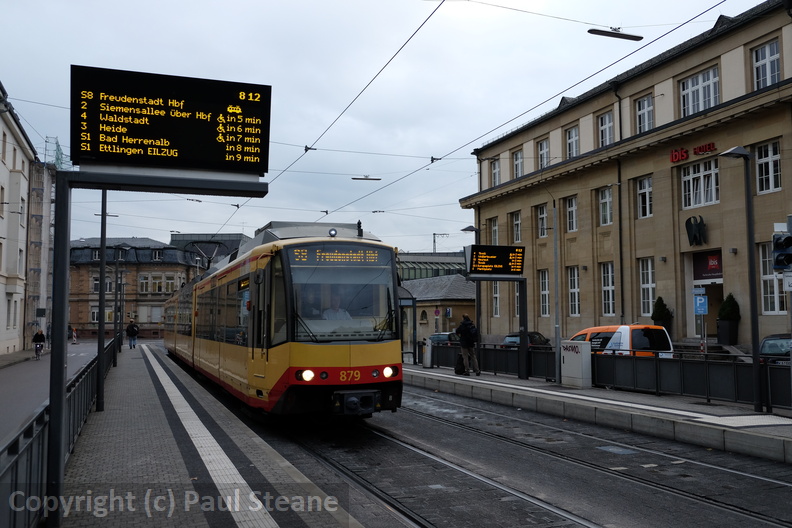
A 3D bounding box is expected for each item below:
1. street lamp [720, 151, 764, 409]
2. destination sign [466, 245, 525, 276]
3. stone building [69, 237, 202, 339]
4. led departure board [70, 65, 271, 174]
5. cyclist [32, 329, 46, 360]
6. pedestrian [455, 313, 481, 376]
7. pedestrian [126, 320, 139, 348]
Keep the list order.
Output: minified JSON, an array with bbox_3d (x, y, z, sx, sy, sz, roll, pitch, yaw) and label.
[{"bbox_3d":[6.125,0.243,12.485,0.600,4.700,0.300,2,-5,-21],"label":"street lamp"},{"bbox_3d":[2.692,-0.081,19.096,1.620,0.745,0.500,2,-5,-21],"label":"destination sign"},{"bbox_3d":[-35.048,3.350,98.036,16.500,13.600,13.000,0,-5,1],"label":"stone building"},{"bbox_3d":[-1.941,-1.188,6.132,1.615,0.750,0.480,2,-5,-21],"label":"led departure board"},{"bbox_3d":[-19.295,4.353,38.228,0.640,1.670,1.720,2,-5,-21],"label":"cyclist"},{"bbox_3d":[2.094,2.361,20.574,0.620,1.790,0.580,-2,-5,25],"label":"pedestrian"},{"bbox_3d":[-15.538,4.124,41.573,0.640,1.780,0.450,2,-5,-21],"label":"pedestrian"}]

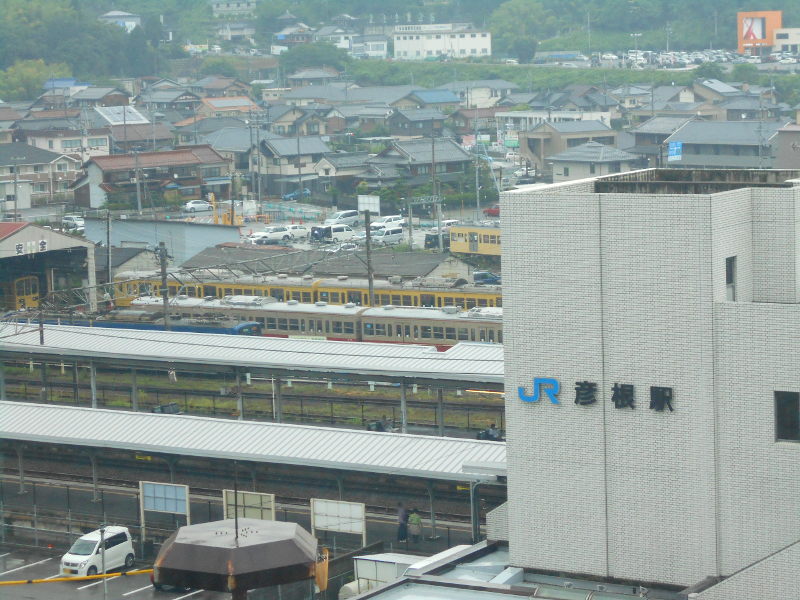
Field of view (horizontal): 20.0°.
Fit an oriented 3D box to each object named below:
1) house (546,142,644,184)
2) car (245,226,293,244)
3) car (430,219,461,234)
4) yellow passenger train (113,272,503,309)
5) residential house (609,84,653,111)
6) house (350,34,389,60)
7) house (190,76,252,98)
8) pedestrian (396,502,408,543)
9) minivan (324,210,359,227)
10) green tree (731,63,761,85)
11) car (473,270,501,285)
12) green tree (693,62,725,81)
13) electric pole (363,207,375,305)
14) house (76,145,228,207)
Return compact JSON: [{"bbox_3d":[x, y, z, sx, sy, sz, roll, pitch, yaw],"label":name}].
[{"bbox_3d":[25.486,-17.207,299.982,7.400,7.600,10.800,-7,8,-40],"label":"house"},{"bbox_3d":[-14.109,-7.229,246.204,4.600,1.650,1.800,-6,8,-30],"label":"car"},{"bbox_3d":[5.018,-7.885,248.227,1.700,1.640,4.200,2,8,30],"label":"car"},{"bbox_3d":[-5.788,0.274,178.341,40.000,4.000,2.900,2,8,31],"label":"yellow passenger train"},{"bbox_3d":[54.292,-46.686,530.000,7.900,7.400,6.900,-8,9,-40],"label":"residential house"},{"bbox_3d":[-8.619,-71.353,640.000,9.900,7.000,8.200,-3,7,-8],"label":"house"},{"bbox_3d":[-43.348,-50.269,550.000,9.500,7.600,11.500,-8,9,-39],"label":"house"},{"bbox_3d":[0.077,9.200,93.607,0.480,1.620,0.350,3,8,34],"label":"pedestrian"},{"bbox_3d":[-6.910,-9.841,270.485,1.790,1.750,4.700,3,8,39],"label":"minivan"},{"bbox_3d":[92.294,-60.238,605.000,7.600,6.600,7.300,-2,7,0],"label":"green tree"},{"bbox_3d":[7.433,-1.560,192.911,4.100,1.520,1.680,2,8,27],"label":"car"},{"bbox_3d":[73.148,-53.823,537.000,7.500,5.500,7.000,-2,7,0],"label":"green tree"},{"bbox_3d":[-2.145,-2.025,166.631,0.400,9.188,0.400,-3,6,0],"label":"electric pole"},{"bbox_3d":[-34.922,-17.504,319.632,19.200,7.600,9.300,-6,8,-30],"label":"house"}]

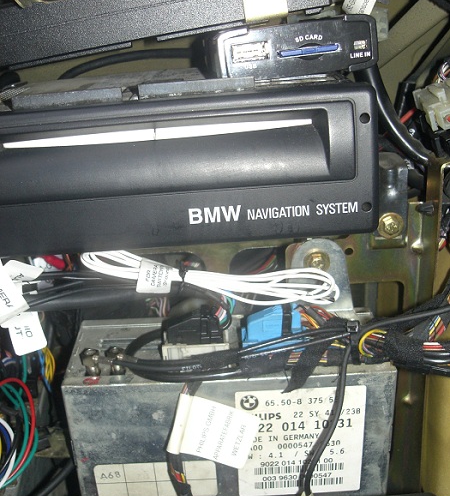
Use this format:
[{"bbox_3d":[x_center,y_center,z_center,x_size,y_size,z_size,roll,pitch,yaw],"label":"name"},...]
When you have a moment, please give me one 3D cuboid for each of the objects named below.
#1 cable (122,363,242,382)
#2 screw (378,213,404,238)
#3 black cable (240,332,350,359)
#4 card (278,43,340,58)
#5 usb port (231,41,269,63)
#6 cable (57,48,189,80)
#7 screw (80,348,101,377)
[{"bbox_3d":[-0.020,0.058,0.307,0.057,0.006,0.009,-3,26,0],"label":"cable"},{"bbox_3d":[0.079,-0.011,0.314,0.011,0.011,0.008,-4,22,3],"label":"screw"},{"bbox_3d":[0.031,0.042,0.290,0.048,0.009,0.010,-8,22,-2],"label":"black cable"},{"bbox_3d":[0.030,-0.081,0.272,0.024,0.002,0.028,-11,15,-11],"label":"card"},{"bbox_3d":[0.010,-0.079,0.267,0.015,0.007,0.013,-11,15,-11],"label":"usb port"},{"bbox_3d":[-0.049,-0.091,0.325,0.065,0.013,0.018,-6,22,-2],"label":"cable"},{"bbox_3d":[-0.065,0.055,0.321,0.009,0.013,0.009,-3,26,0],"label":"screw"}]

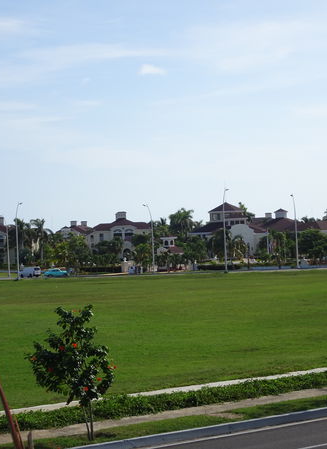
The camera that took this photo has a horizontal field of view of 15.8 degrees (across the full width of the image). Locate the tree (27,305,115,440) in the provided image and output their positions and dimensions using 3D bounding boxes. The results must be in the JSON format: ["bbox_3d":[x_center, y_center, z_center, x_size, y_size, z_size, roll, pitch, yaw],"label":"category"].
[{"bbox_3d":[-2.917,4.719,36.900,2.650,4.200,2.500,-2,-1,0],"label":"tree"}]

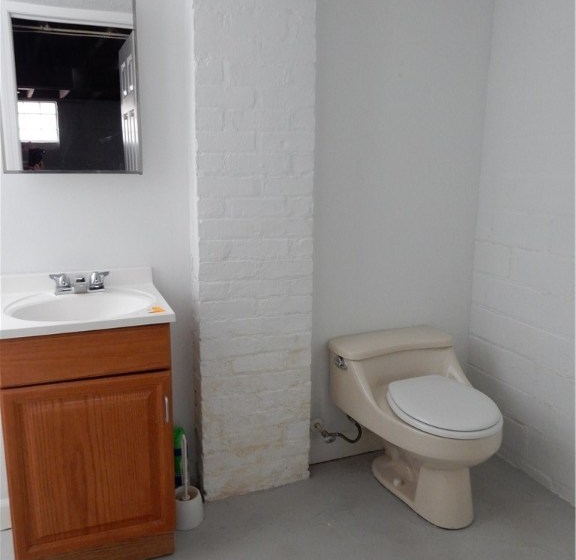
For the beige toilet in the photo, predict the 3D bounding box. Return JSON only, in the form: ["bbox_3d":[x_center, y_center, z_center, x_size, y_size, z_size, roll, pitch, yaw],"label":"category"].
[{"bbox_3d":[0.502,0.542,2.052,0.527,0.560,0.626,-6,14,-26],"label":"beige toilet"}]

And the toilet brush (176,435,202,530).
[{"bbox_3d":[-0.353,0.684,1.915,0.109,0.331,0.109,-4,13,-20],"label":"toilet brush"}]

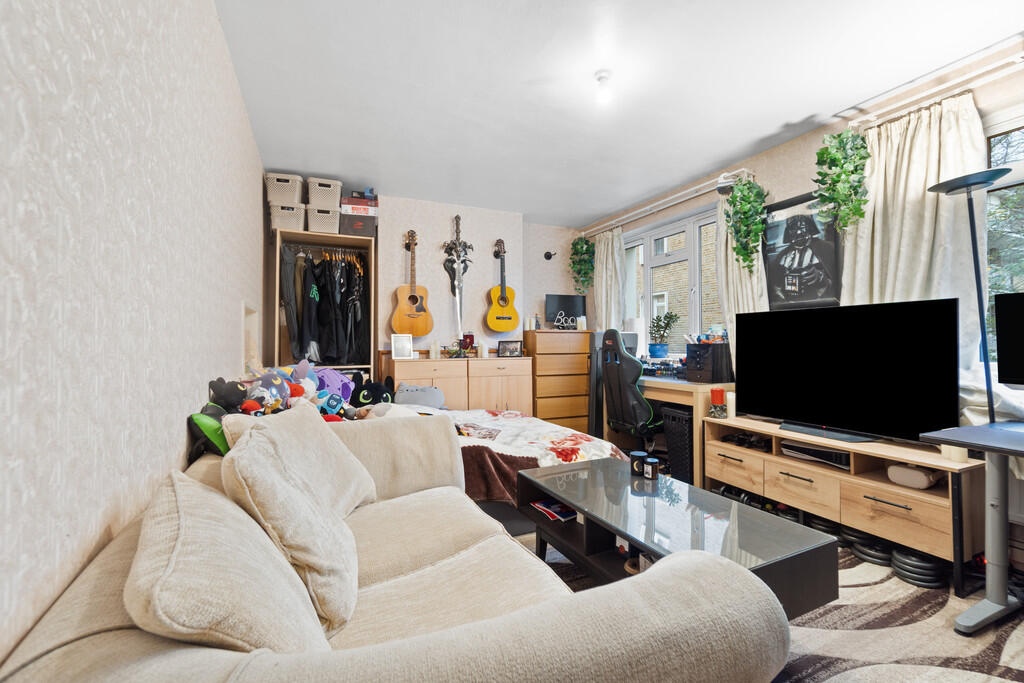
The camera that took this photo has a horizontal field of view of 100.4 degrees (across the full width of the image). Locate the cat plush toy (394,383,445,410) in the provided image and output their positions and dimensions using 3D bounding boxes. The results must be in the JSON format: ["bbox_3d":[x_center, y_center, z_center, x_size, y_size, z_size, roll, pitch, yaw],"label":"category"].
[{"bbox_3d":[-0.686,0.405,3.220,0.390,0.200,0.220,0,0,-12],"label":"cat plush toy"}]

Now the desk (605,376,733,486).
[{"bbox_3d":[1.342,0.712,3.680,0.500,0.795,1.100,0,0,-25],"label":"desk"}]

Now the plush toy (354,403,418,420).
[{"bbox_3d":[-0.800,0.460,2.750,0.380,0.180,0.220,0,0,-6],"label":"plush toy"}]

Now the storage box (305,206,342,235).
[{"bbox_3d":[-1.630,-1.006,3.698,0.265,0.222,0.360,0,0,-23],"label":"storage box"}]

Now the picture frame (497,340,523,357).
[{"bbox_3d":[-0.014,0.085,4.538,0.281,0.170,0.050,0,0,-25],"label":"picture frame"}]

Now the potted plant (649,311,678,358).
[{"bbox_3d":[1.491,-0.059,4.200,0.250,0.453,0.270,0,0,0],"label":"potted plant"}]

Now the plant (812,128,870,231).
[{"bbox_3d":[1.917,-0.940,2.481,0.180,0.560,0.230,0,0,-25],"label":"plant"}]

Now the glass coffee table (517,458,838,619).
[{"bbox_3d":[0.575,0.907,1.852,0.619,0.450,1.159,0,0,-27],"label":"glass coffee table"}]

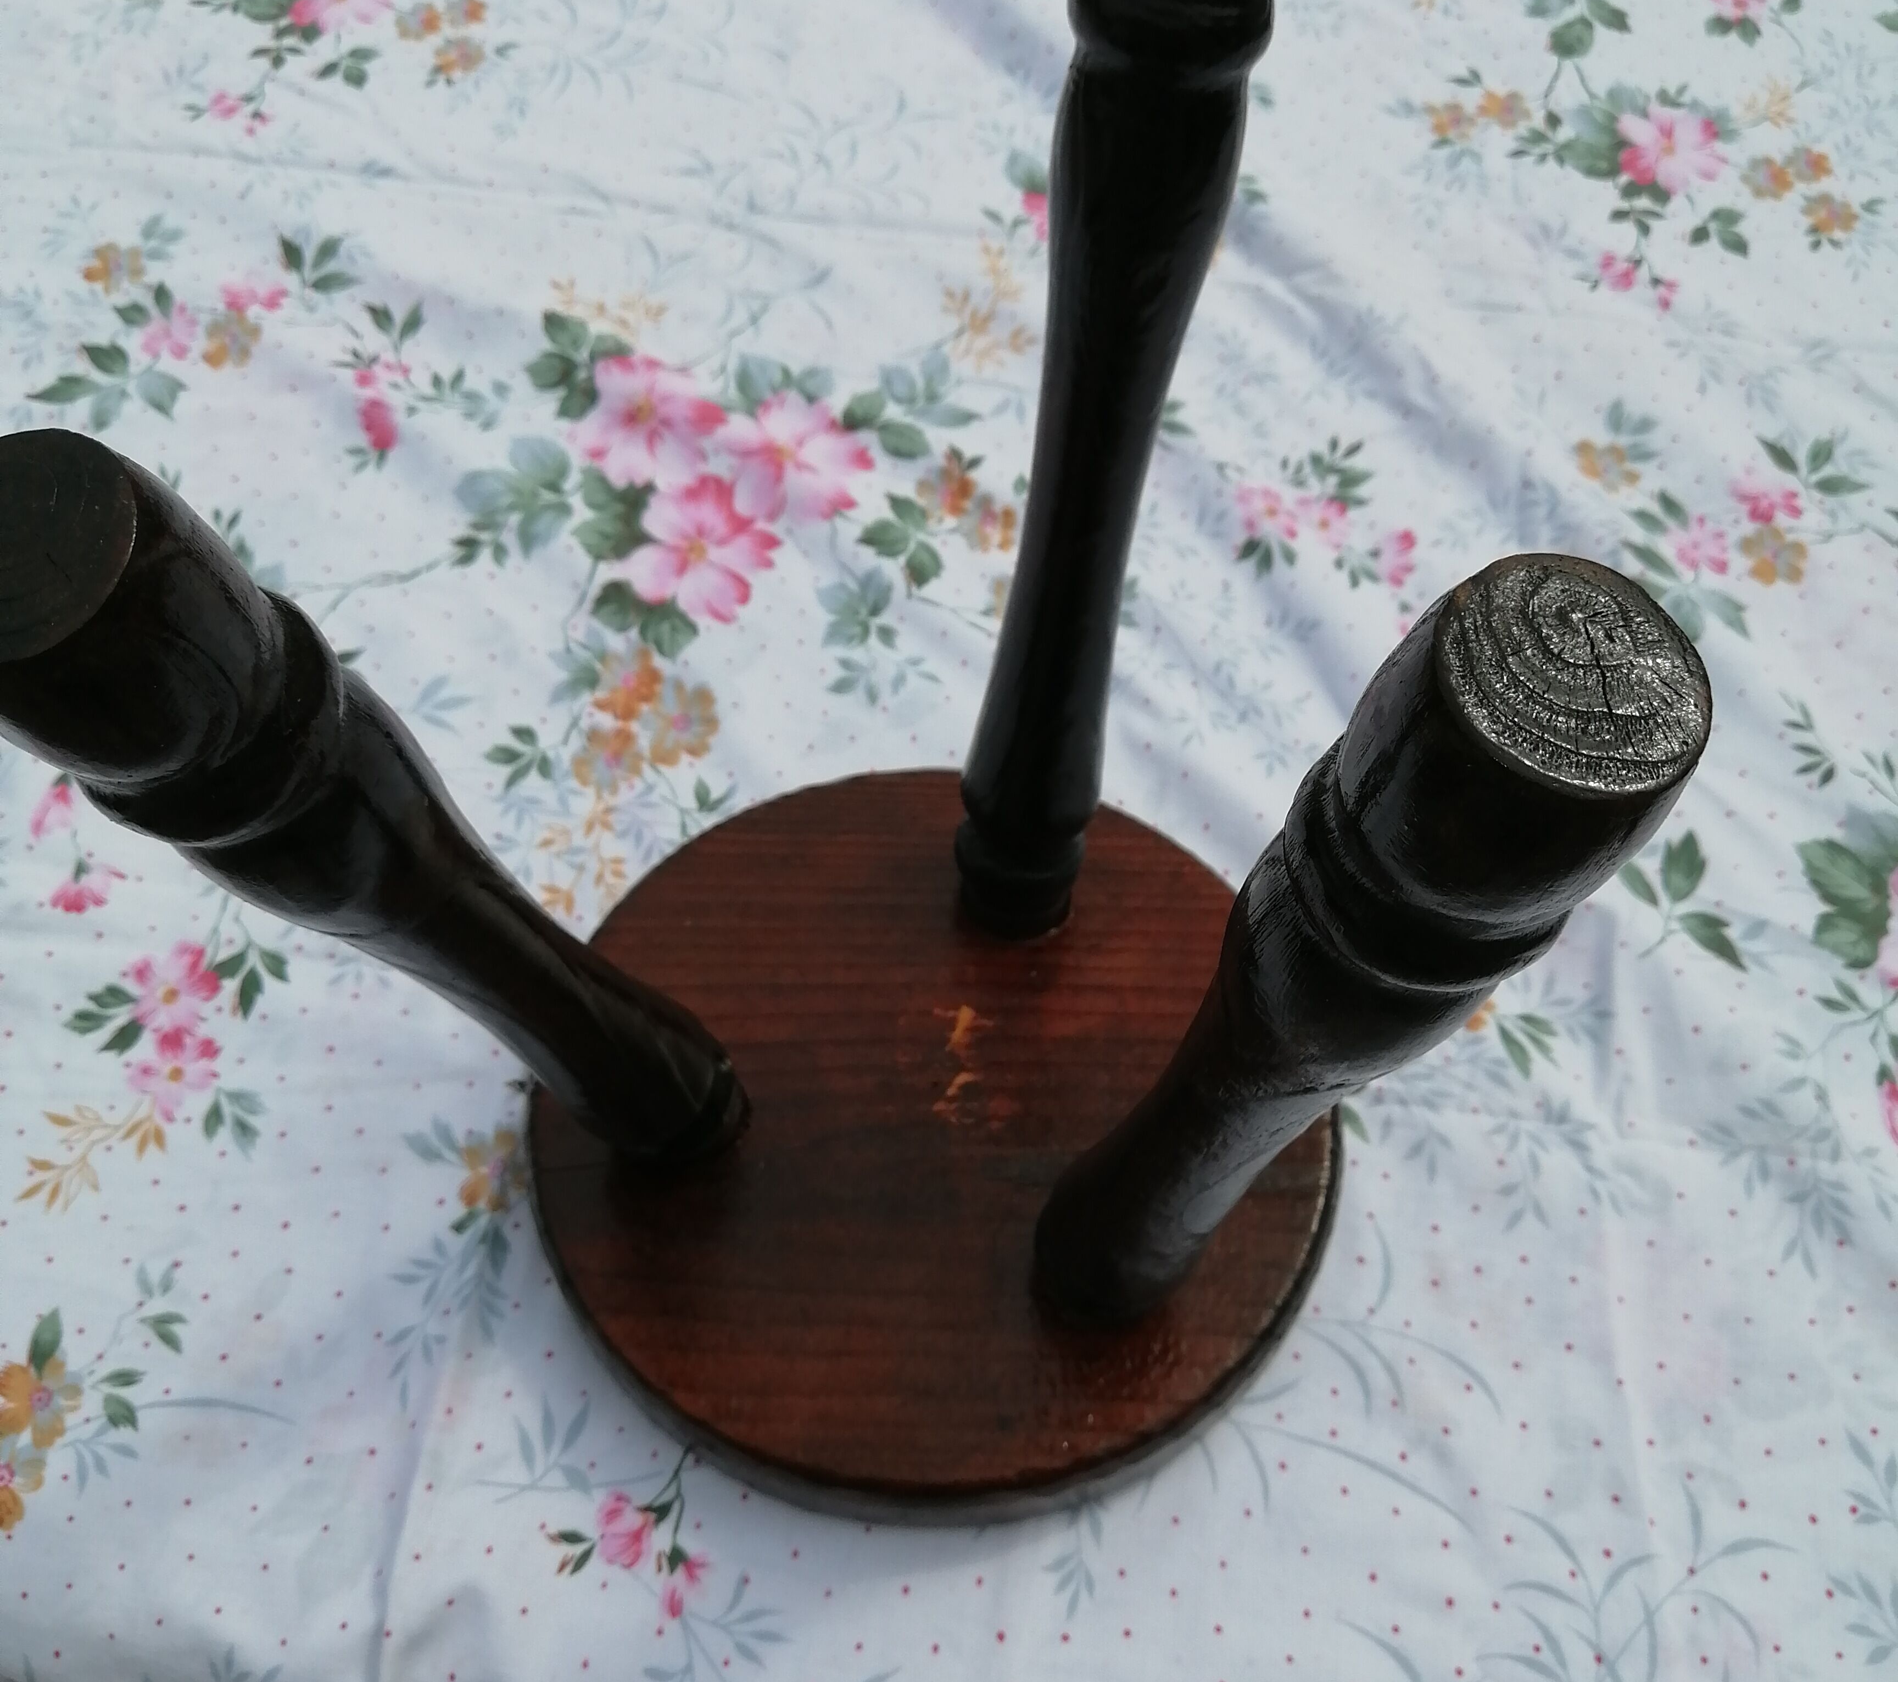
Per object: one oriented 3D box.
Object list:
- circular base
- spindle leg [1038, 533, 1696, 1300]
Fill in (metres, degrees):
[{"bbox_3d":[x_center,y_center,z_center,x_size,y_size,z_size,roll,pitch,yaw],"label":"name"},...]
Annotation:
[{"bbox_3d":[-0.005,0.086,0.616,0.257,0.027,0.257,0,55,0],"label":"circular base"},{"bbox_3d":[0.066,0.052,0.417,0.047,0.343,0.047,16,63,0],"label":"spindle leg"}]

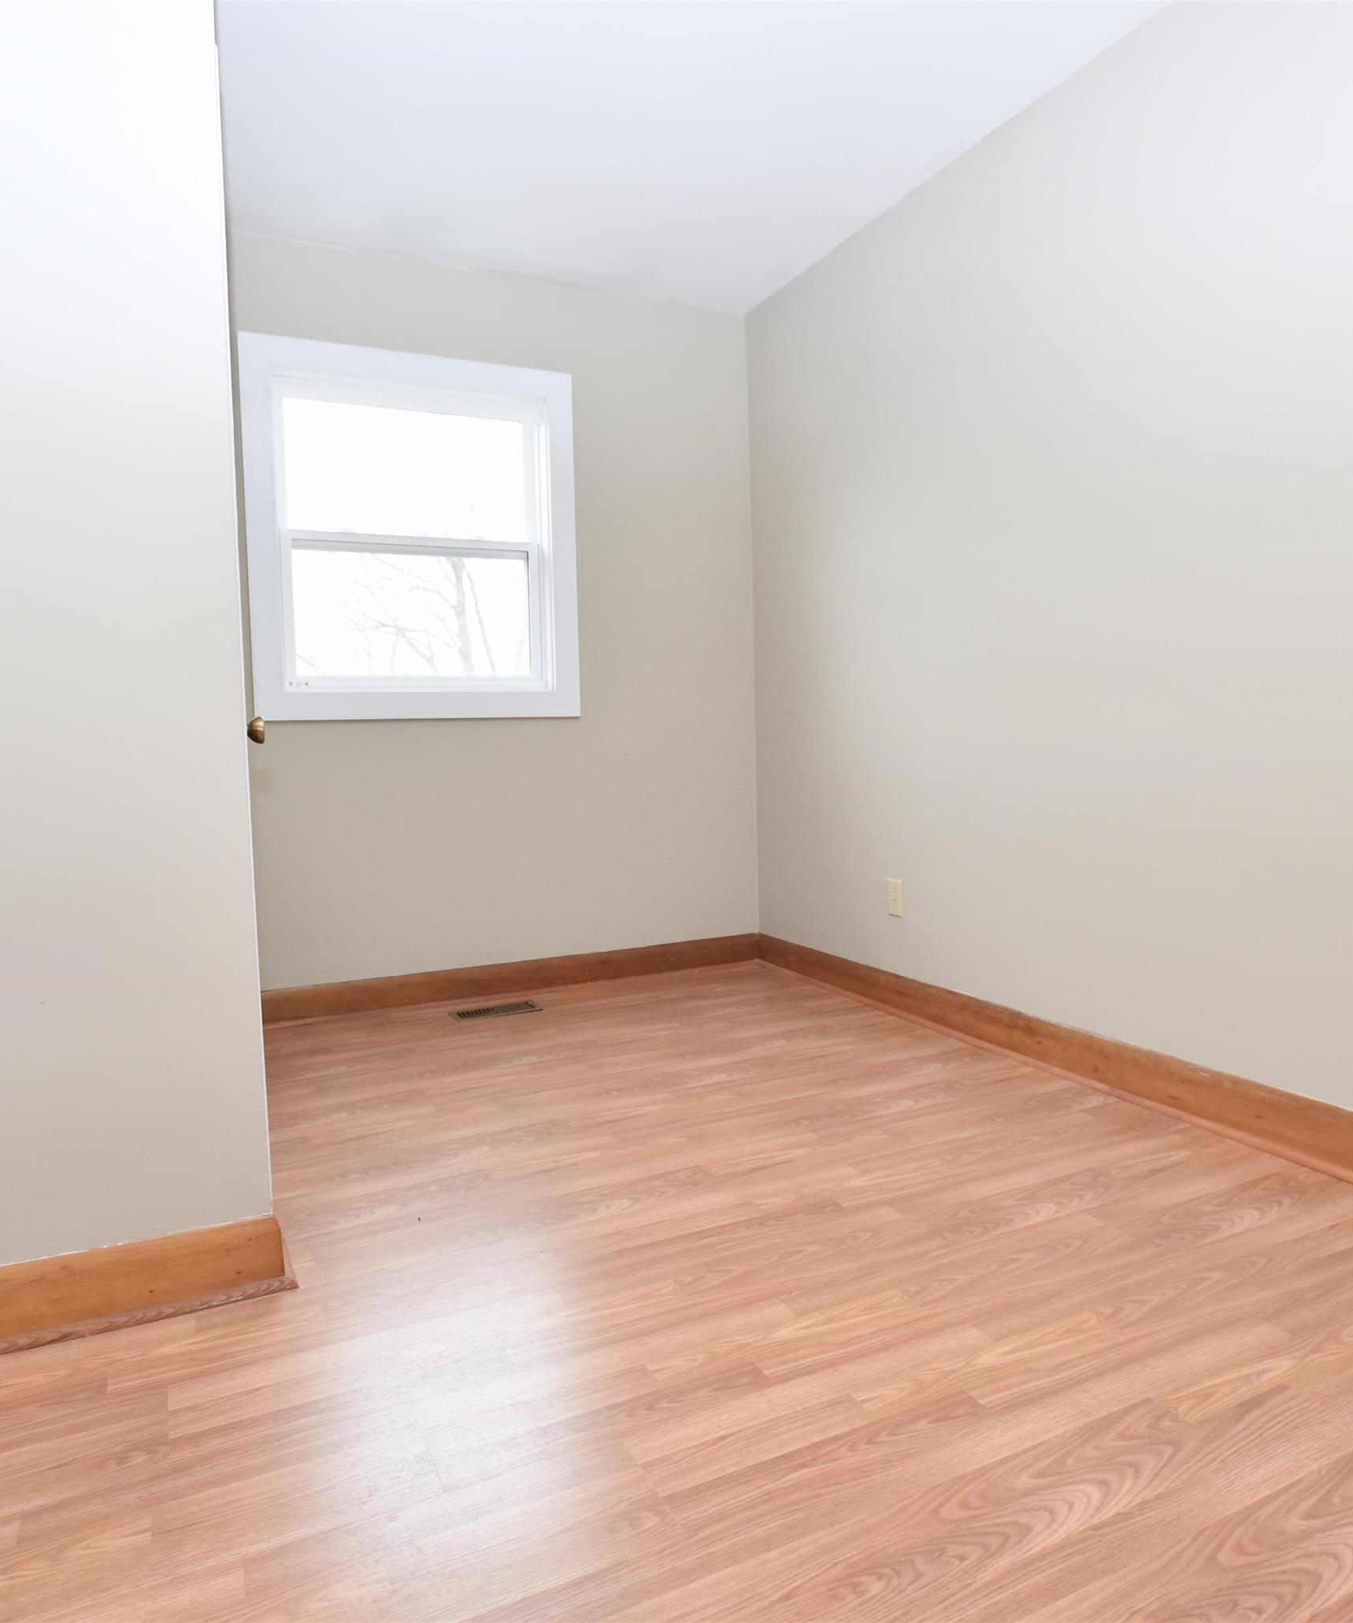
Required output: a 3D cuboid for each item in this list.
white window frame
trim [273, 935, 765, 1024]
[{"bbox_3d":[-0.853,-0.899,3.378,1.068,1.182,0.091,-3,4,-25],"label":"white window frame"},{"bbox_3d":[-0.521,0.585,3.579,1.864,0.114,0.022,-3,4,-25],"label":"trim"}]

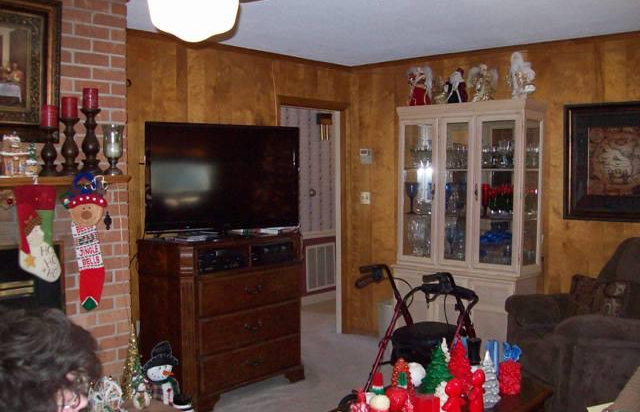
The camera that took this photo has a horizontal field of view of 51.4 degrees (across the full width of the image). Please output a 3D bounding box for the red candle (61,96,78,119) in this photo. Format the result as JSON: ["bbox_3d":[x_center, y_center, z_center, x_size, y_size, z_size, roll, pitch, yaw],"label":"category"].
[{"bbox_3d":[-1.180,-0.461,3.144,0.075,0.102,0.075,4,5,43],"label":"red candle"}]

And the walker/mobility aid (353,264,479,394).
[{"bbox_3d":[0.552,0.847,3.976,0.610,0.940,0.800,4,5,43],"label":"walker/mobility aid"}]

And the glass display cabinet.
[{"bbox_3d":[1.104,0.248,5.080,1.060,2.000,0.400,3,4,41],"label":"glass display cabinet"}]

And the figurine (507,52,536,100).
[{"bbox_3d":[1.412,-0.906,4.701,0.200,0.351,0.150,2,4,30],"label":"figurine"}]

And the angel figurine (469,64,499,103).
[{"bbox_3d":[1.206,-0.902,4.923,0.220,0.315,0.140,2,4,30],"label":"angel figurine"}]

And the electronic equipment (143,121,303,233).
[{"bbox_3d":[-0.659,-0.198,4.585,1.080,0.715,0.120,-2,4,-25],"label":"electronic equipment"}]

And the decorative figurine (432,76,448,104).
[{"bbox_3d":[0.930,-0.880,5.146,0.150,0.220,0.110,4,5,43],"label":"decorative figurine"}]

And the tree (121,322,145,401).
[{"bbox_3d":[-0.966,0.798,3.430,0.120,0.370,0.120,4,5,43],"label":"tree"}]

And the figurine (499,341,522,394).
[{"bbox_3d":[0.943,0.800,3.280,0.100,0.234,0.100,3,5,40],"label":"figurine"}]

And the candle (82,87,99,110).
[{"bbox_3d":[-1.076,-0.503,3.128,0.072,0.107,0.072,3,5,40],"label":"candle"}]

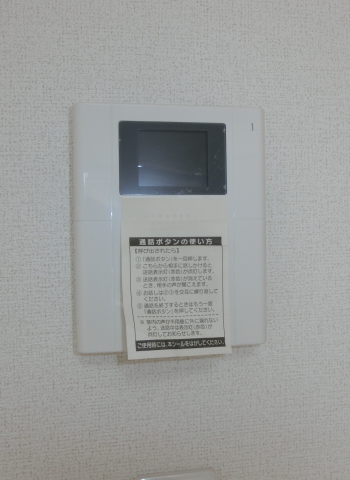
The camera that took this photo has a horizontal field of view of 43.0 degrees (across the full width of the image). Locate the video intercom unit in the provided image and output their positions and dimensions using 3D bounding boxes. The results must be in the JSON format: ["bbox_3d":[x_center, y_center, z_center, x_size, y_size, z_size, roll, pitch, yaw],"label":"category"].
[{"bbox_3d":[-0.002,-0.011,0.373,0.158,0.200,0.030,-1,0,-8],"label":"video intercom unit"}]

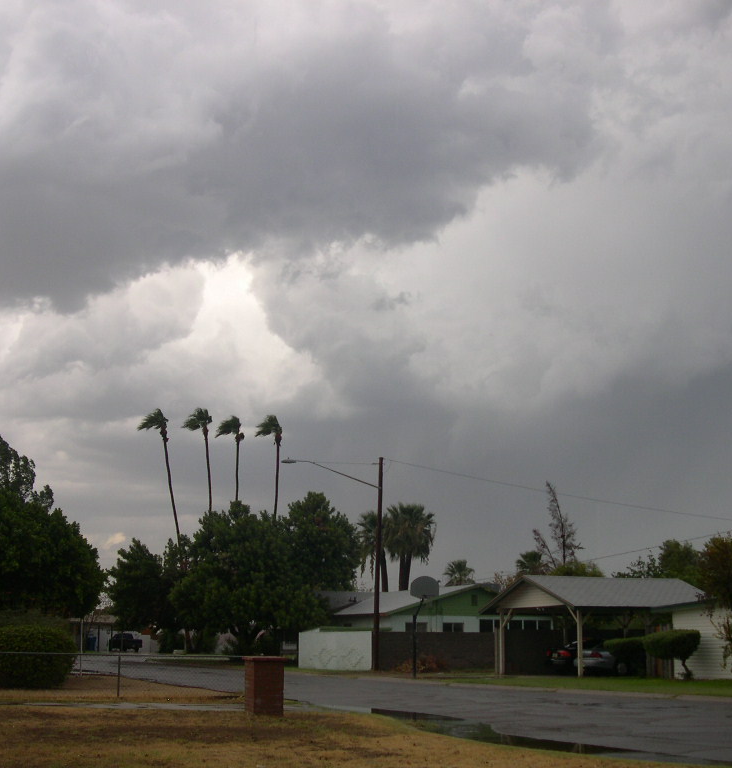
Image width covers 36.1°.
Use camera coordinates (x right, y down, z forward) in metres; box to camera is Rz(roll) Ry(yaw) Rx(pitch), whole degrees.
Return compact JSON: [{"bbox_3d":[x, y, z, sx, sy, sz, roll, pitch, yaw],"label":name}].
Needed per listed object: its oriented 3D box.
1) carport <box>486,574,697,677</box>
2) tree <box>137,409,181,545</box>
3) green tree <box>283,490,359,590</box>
[{"bbox_3d":[9.390,9.428,43.845,7.400,3.662,6.075,6,-14,-25],"label":"carport"},{"bbox_3d":[-19.388,13.955,108.572,5.632,23.440,3.000,0,-13,0],"label":"tree"},{"bbox_3d":[-3.666,14.024,82.945,6.400,12.080,6.200,0,-13,0],"label":"green tree"}]

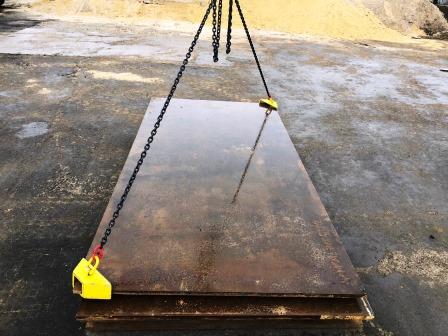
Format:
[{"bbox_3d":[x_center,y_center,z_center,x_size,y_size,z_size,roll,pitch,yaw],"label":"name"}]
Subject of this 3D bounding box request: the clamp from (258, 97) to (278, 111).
[{"bbox_3d":[0.544,-0.785,4.398,0.255,0.155,0.130,27,37,35],"label":"clamp"}]

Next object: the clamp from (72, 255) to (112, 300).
[{"bbox_3d":[-0.684,0.571,1.875,0.255,0.155,0.130,27,37,35],"label":"clamp"}]

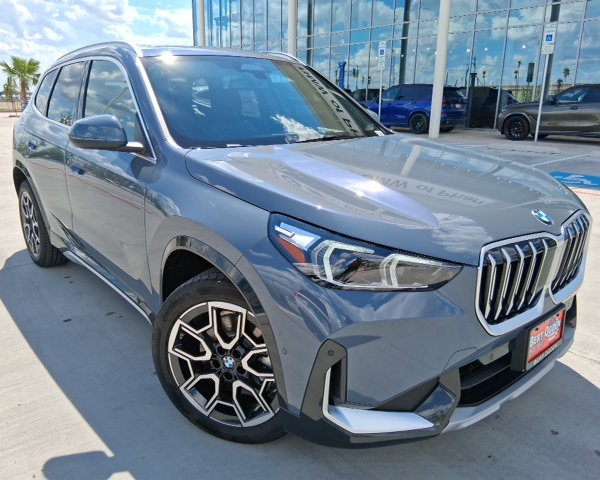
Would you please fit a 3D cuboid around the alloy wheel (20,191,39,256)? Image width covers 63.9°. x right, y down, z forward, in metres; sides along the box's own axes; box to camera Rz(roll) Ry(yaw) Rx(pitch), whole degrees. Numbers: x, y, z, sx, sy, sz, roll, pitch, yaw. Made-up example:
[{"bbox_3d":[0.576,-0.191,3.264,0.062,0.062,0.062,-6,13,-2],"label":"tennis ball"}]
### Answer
[{"bbox_3d":[-2.044,-0.139,3.817,0.200,0.510,0.510,-13,21,-40],"label":"alloy wheel"}]

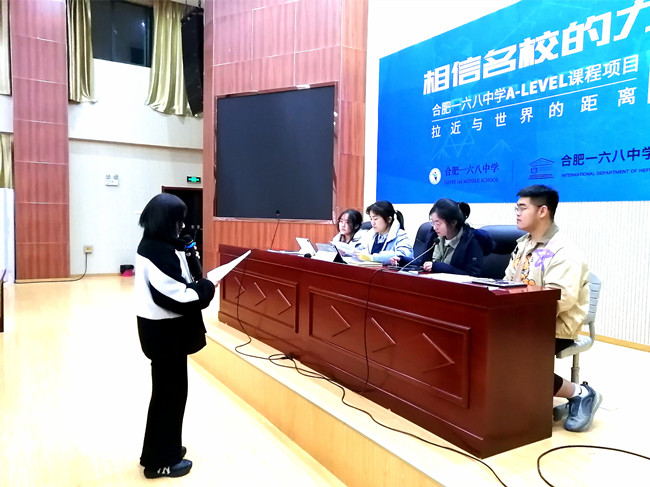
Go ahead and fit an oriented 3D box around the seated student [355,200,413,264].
[{"bbox_3d":[0.464,0.279,4.356,0.700,1.290,0.550,-1,4,-31],"label":"seated student"}]

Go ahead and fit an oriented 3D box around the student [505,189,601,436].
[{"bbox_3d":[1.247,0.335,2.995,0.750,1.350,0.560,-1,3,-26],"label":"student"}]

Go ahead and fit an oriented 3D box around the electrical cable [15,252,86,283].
[{"bbox_3d":[-6.040,0.514,11.311,1.500,0.540,0.800,-1,4,-32],"label":"electrical cable"}]

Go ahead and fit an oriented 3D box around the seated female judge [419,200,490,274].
[{"bbox_3d":[0.864,0.323,3.747,0.720,1.280,0.550,-1,4,-29],"label":"seated female judge"}]

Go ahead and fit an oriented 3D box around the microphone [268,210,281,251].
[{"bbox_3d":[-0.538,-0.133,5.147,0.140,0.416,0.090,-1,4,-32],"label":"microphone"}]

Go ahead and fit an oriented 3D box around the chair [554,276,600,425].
[{"bbox_3d":[1.290,0.589,3.027,0.520,0.840,0.450,-1,4,-38],"label":"chair"}]

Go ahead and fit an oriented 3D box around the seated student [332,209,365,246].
[{"bbox_3d":[0.238,0.281,4.912,0.680,1.220,0.500,-1,4,-37],"label":"seated student"}]

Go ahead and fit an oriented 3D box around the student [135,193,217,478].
[{"bbox_3d":[-0.886,0.519,2.924,0.450,1.595,0.480,-1,3,-26],"label":"student"}]

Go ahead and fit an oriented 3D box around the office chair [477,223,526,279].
[{"bbox_3d":[1.168,0.416,3.600,0.650,1.120,0.620,-1,4,-32],"label":"office chair"}]

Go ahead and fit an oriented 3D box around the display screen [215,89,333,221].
[{"bbox_3d":[-0.887,-1.462,8.474,2.300,2.100,0.080,2,3,27],"label":"display screen"}]

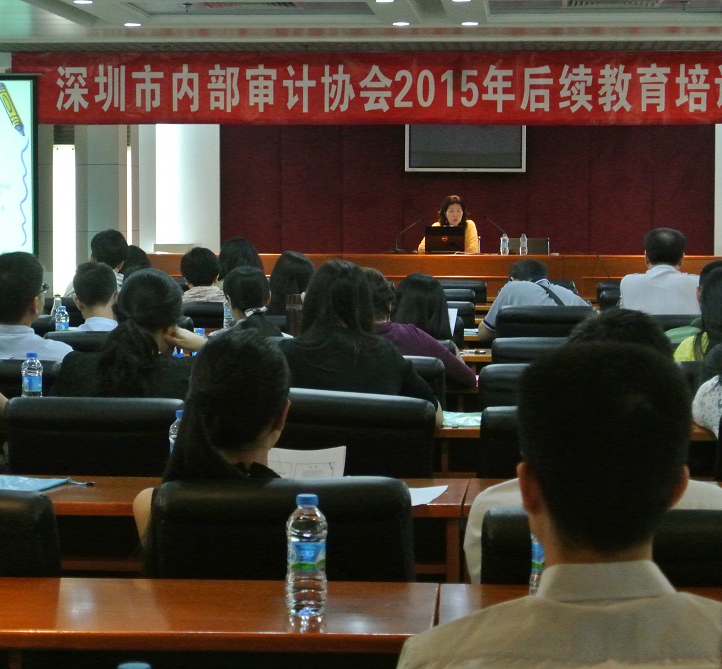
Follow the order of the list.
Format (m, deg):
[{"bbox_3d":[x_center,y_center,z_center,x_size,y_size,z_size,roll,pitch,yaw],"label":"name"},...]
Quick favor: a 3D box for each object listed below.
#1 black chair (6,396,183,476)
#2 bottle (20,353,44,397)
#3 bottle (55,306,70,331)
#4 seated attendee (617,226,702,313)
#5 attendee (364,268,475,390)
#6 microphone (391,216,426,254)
[{"bbox_3d":[-0.615,0.580,5.664,0.520,0.890,0.580,0,3,3],"label":"black chair"},{"bbox_3d":[-0.983,0.169,6.740,0.064,0.216,0.064,0,4,4],"label":"bottle"},{"bbox_3d":[-1.225,-0.026,9.255,0.060,0.179,0.060,0,3,4],"label":"bottle"},{"bbox_3d":[1.377,0.157,10.329,0.480,1.290,0.740,0,4,4],"label":"seated attendee"},{"bbox_3d":[0.150,0.352,7.271,0.520,1.160,0.800,0,3,4],"label":"attendee"},{"bbox_3d":[0.397,-0.826,18.800,0.280,0.310,0.140,-2,4,-33],"label":"microphone"}]

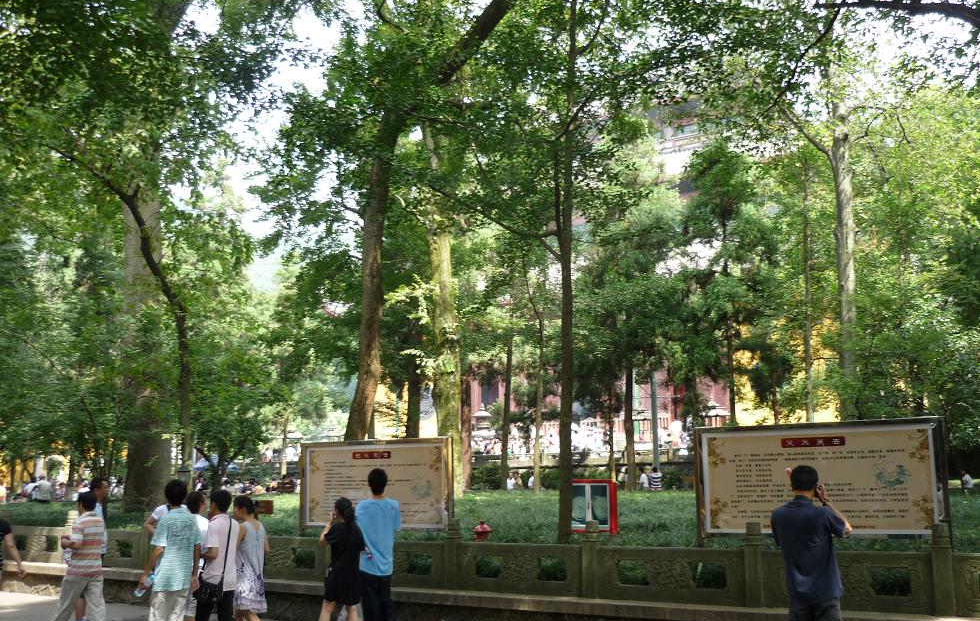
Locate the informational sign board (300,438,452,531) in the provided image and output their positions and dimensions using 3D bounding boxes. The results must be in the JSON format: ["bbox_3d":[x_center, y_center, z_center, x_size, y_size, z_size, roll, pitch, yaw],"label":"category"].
[{"bbox_3d":[-1.462,2.178,11.676,2.350,1.087,0.120,-7,-12,31],"label":"informational sign board"}]

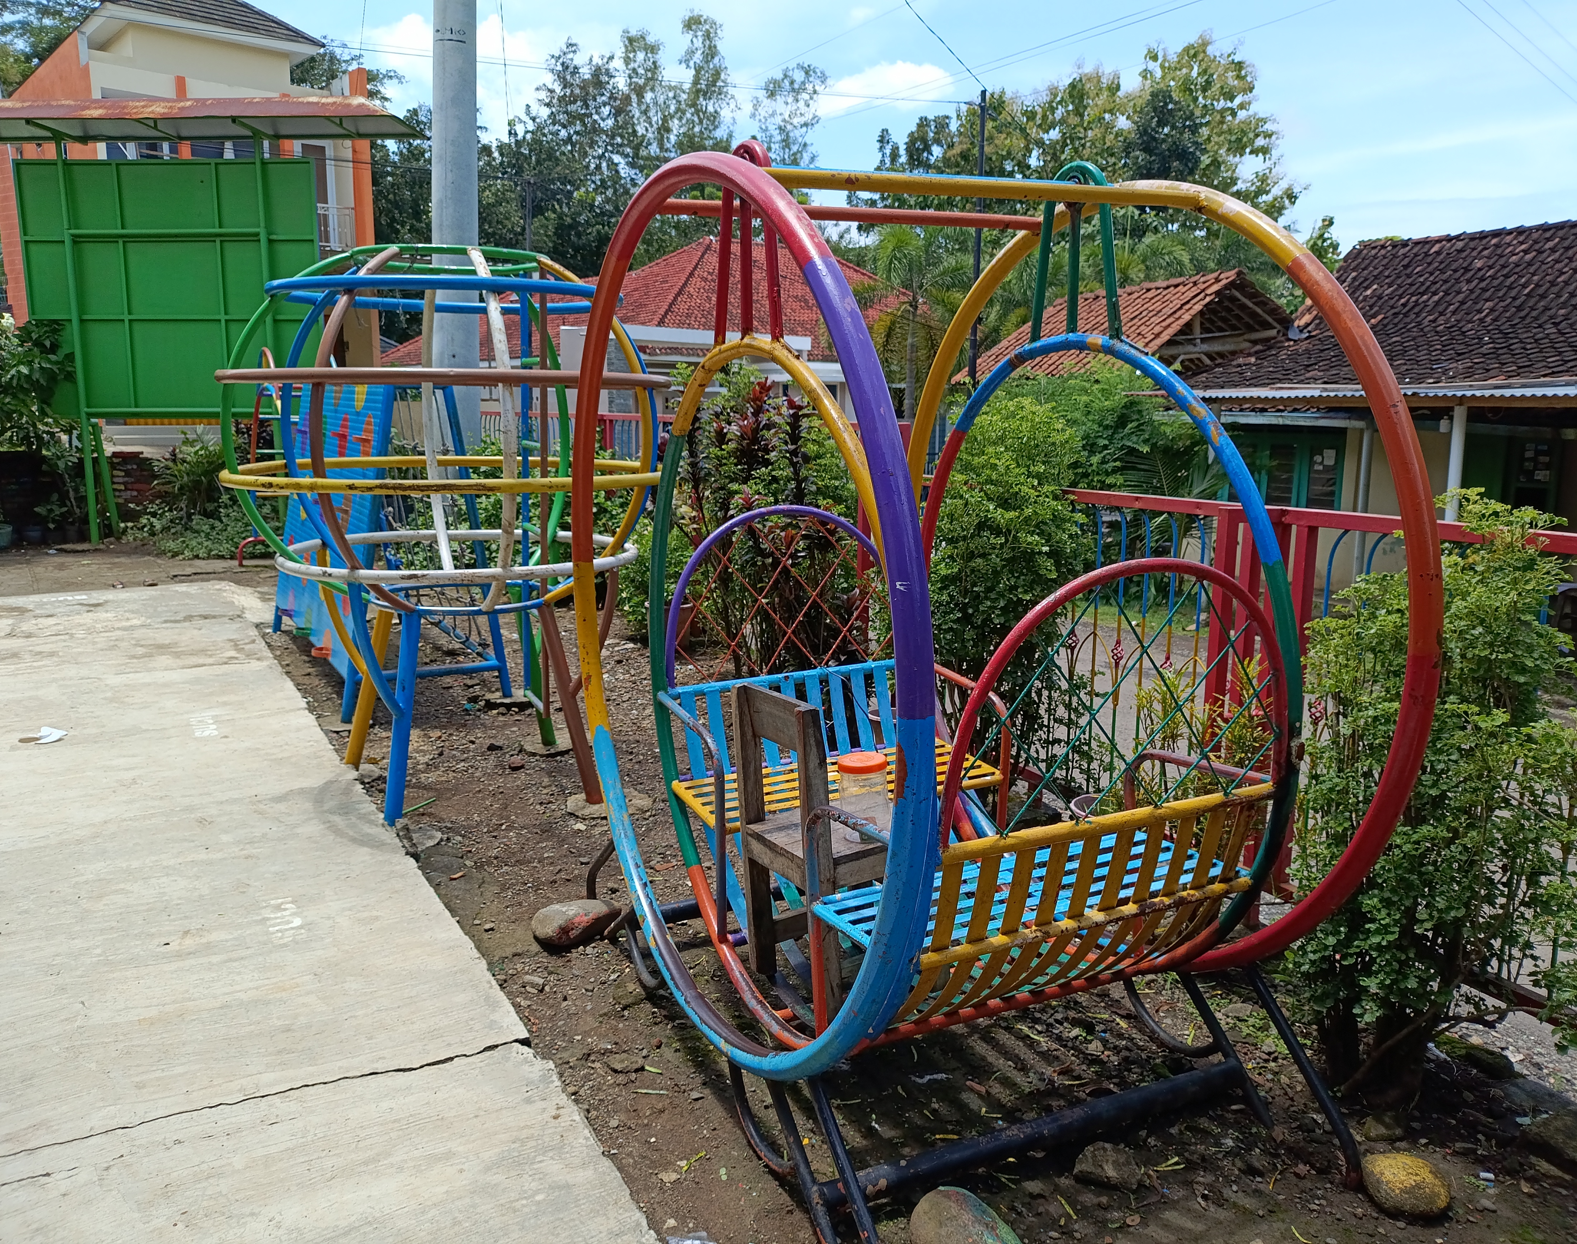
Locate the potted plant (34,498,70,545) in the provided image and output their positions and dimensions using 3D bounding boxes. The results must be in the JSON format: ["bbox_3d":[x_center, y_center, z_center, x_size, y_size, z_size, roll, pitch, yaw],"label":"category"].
[{"bbox_3d":[-7.326,-1.001,11.879,0.310,0.430,0.310,-6,12,-31],"label":"potted plant"}]

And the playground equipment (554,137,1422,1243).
[{"bbox_3d":[0.258,-0.021,2.559,1.050,1.900,1.720,-5,12,-26],"label":"playground equipment"}]

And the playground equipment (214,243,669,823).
[{"bbox_3d":[-1.192,-0.345,4.345,1.640,1.930,1.640,-2,11,-15],"label":"playground equipment"}]

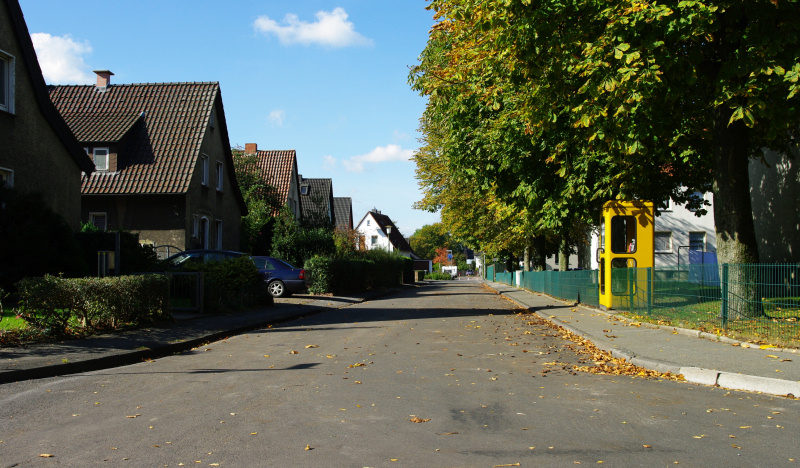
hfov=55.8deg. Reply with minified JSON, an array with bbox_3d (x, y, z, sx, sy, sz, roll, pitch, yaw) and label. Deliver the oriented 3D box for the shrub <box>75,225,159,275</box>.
[{"bbox_3d":[-7.450,0.866,19.782,2.050,1.950,1.200,0,-3,-4],"label":"shrub"}]

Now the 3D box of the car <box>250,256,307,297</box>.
[{"bbox_3d":[-5.720,1.510,27.359,4.490,1.430,1.720,0,-3,-1],"label":"car"}]

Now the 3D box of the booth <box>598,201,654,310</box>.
[{"bbox_3d":[5.000,0.475,16.797,0.970,2.370,0.970,0,-3,4],"label":"booth"}]

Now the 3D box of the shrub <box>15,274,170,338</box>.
[{"bbox_3d":[-4.530,1.008,11.614,0.620,0.840,3.800,0,-3,4],"label":"shrub"}]

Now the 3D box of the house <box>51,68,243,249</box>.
[{"bbox_3d":[-12.950,-2.451,34.868,9.600,10.100,8.200,0,-3,4],"label":"house"}]

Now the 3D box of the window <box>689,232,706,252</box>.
[{"bbox_3d":[18.942,0.560,48.000,1.050,1.280,0.150,0,-3,4],"label":"window"}]

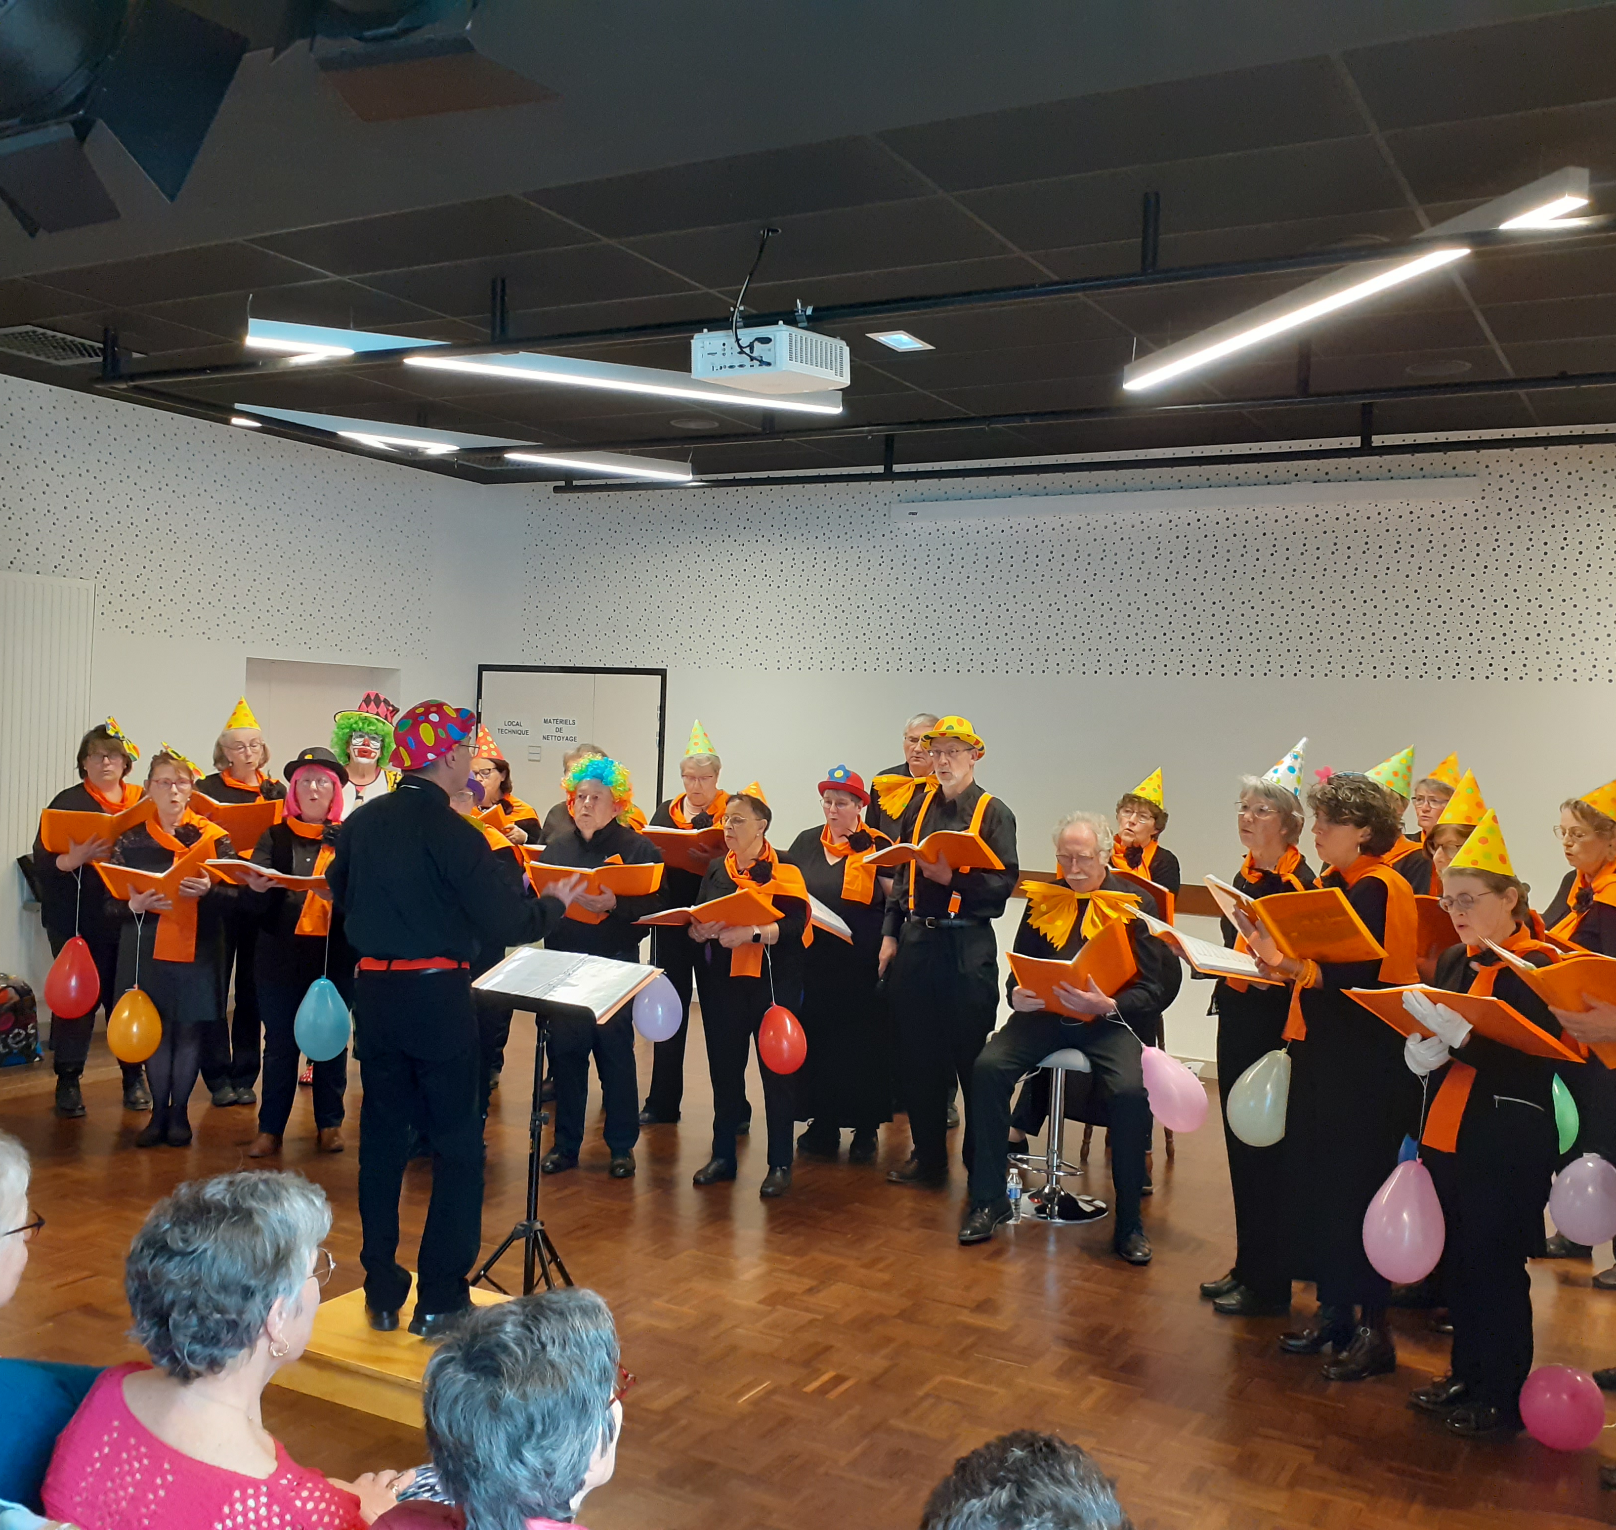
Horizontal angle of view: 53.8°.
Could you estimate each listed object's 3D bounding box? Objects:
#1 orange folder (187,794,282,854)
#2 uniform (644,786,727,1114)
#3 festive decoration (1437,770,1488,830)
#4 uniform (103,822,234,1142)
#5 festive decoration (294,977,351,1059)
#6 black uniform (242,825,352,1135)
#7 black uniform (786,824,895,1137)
[{"bbox_3d":[-2.477,0.250,6.832,0.450,0.290,0.120,-1,42,-5],"label":"orange folder"},{"bbox_3d":[-0.496,0.848,7.030,0.490,1.420,0.360,2,1,7],"label":"uniform"},{"bbox_3d":[2.040,0.107,4.950,0.155,0.175,0.155,7,-3,-30],"label":"festive decoration"},{"bbox_3d":[-2.558,0.855,6.394,0.500,1.270,0.400,2,1,-14],"label":"uniform"},{"bbox_3d":[-1.876,0.979,6.150,0.213,0.313,0.213,2,1,-17],"label":"festive decoration"},{"bbox_3d":[-2.023,0.857,6.360,0.480,1.280,0.360,2,1,-21],"label":"black uniform"},{"bbox_3d":[0.129,0.890,6.603,0.500,1.290,0.400,3,1,20],"label":"black uniform"}]

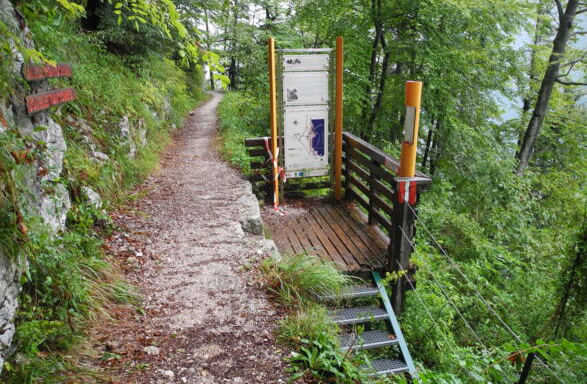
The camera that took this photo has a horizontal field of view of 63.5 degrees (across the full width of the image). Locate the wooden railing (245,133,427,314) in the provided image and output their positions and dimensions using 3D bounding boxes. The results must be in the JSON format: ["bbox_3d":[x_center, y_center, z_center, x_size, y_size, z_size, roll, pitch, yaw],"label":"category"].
[{"bbox_3d":[0.346,0.268,6.044,1.632,1.565,2.653,-5,18,-11],"label":"wooden railing"}]

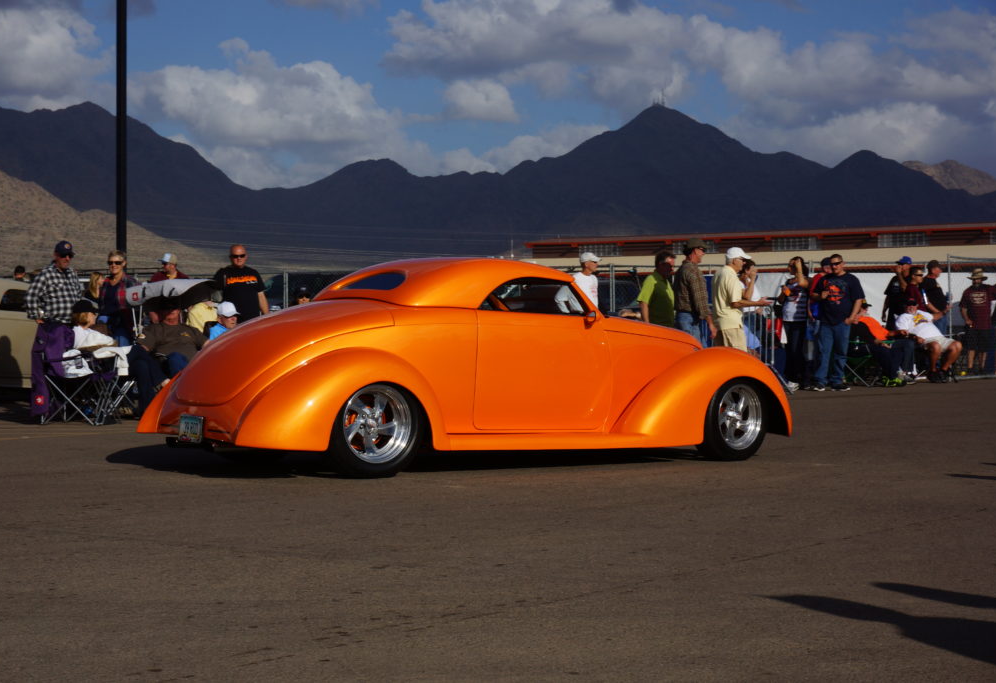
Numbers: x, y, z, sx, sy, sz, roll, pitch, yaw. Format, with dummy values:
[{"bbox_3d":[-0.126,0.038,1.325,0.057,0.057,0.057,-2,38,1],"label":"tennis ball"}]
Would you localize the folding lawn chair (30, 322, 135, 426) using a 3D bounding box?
[{"bbox_3d":[-3.905,0.309,19.994,0.720,0.940,0.800,0,1,13],"label":"folding lawn chair"}]

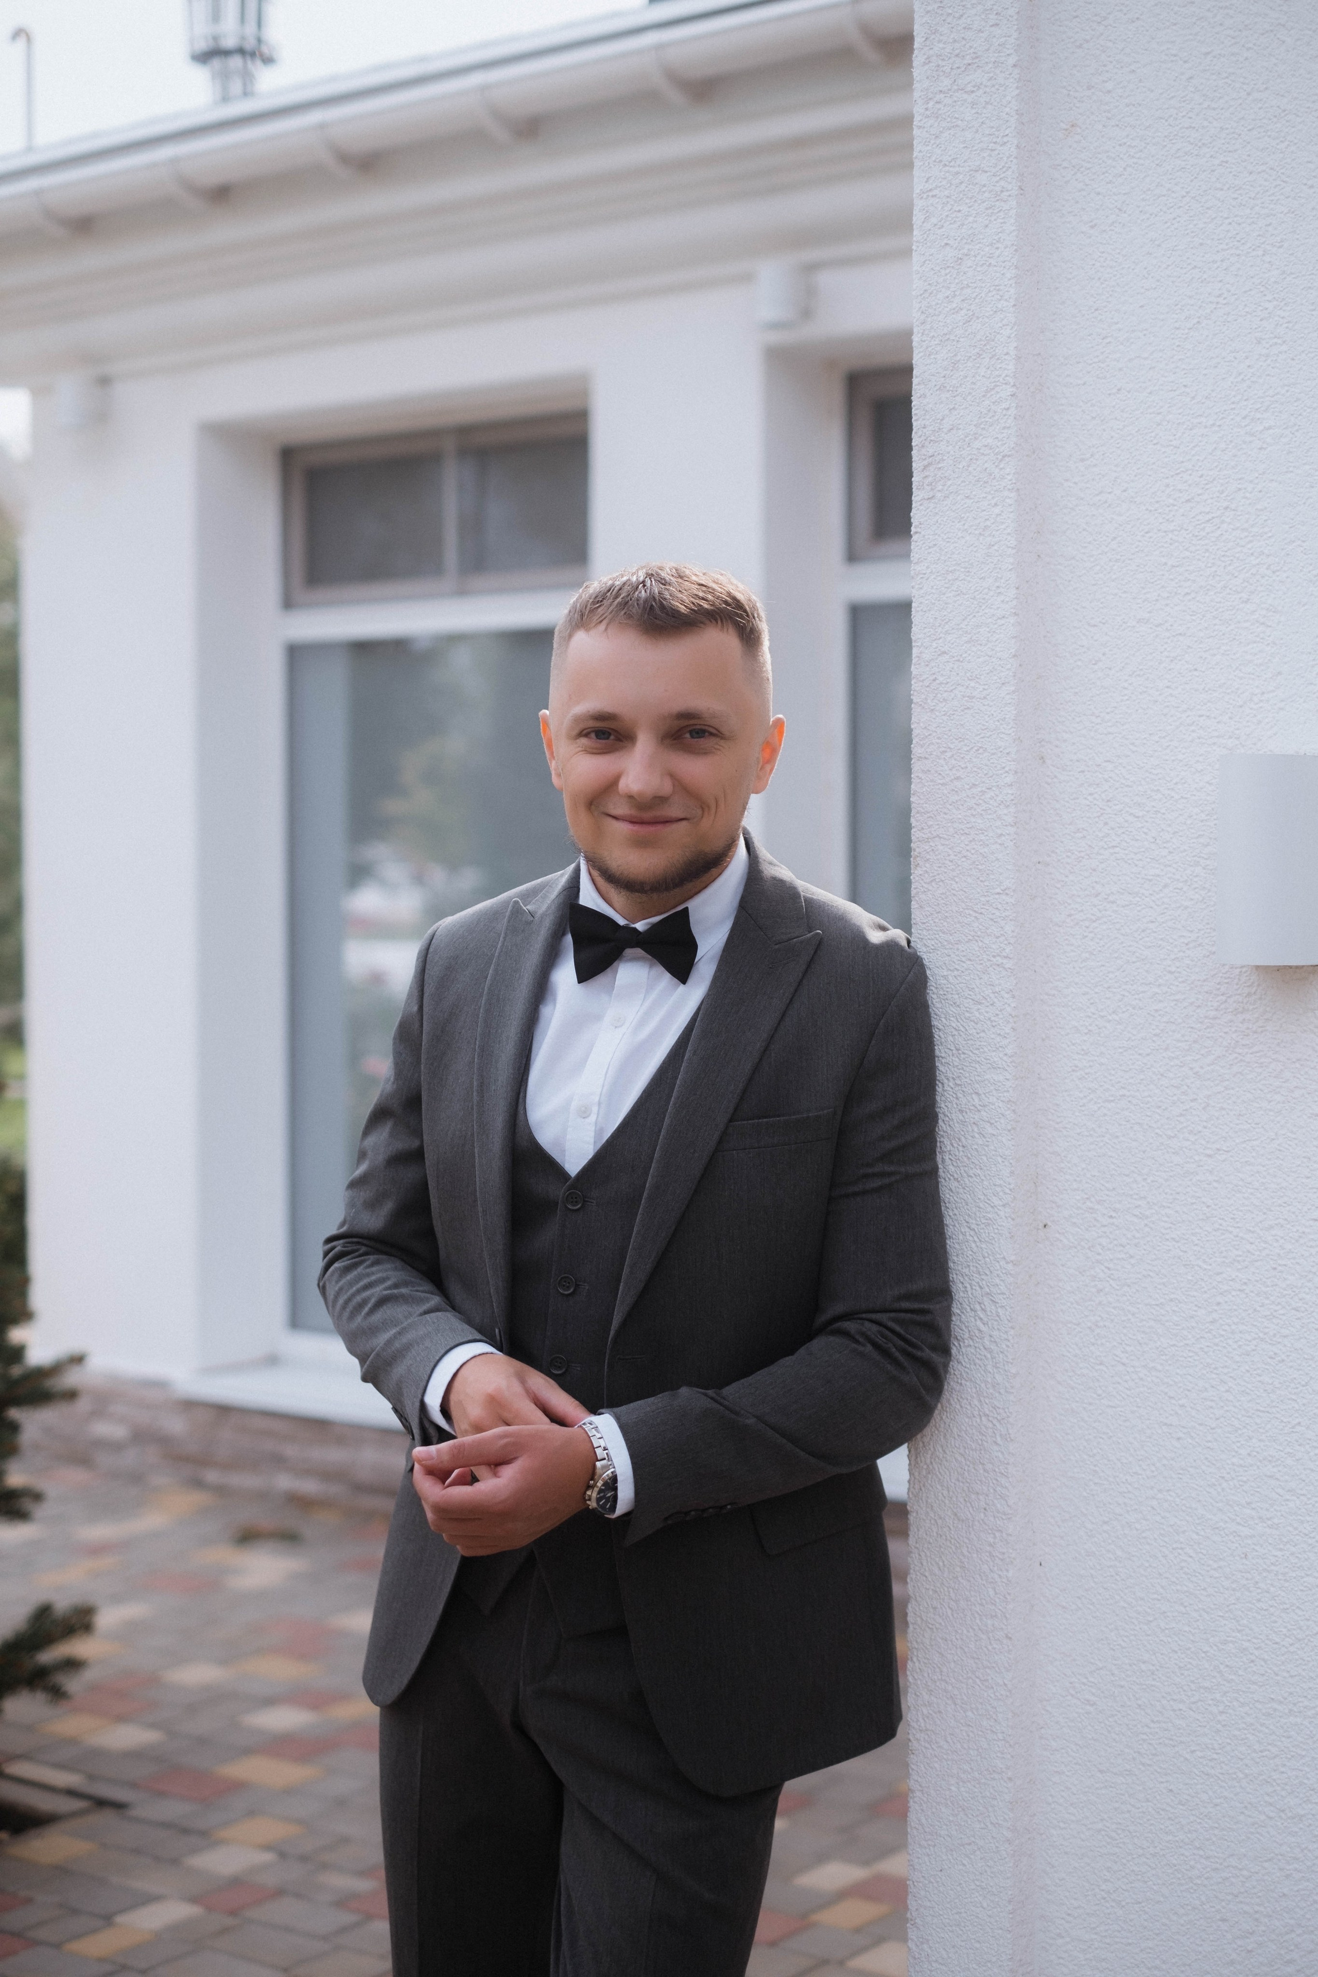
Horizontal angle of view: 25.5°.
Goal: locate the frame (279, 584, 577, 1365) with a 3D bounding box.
[{"bbox_3d":[-0.475,-0.002,7.335,1.265,1.968,0.100,1,2,37],"label":"frame"}]

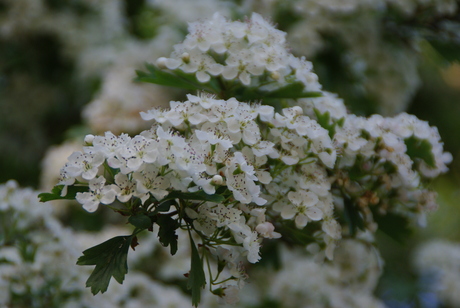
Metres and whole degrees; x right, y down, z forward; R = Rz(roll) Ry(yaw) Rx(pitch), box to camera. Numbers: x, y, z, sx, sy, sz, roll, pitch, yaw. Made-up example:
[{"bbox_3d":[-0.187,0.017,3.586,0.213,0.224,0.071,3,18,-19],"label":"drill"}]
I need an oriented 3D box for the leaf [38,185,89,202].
[{"bbox_3d":[-0.063,0.015,0.950,0.021,0.008,0.013,0,0,0],"label":"leaf"}]

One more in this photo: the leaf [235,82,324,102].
[{"bbox_3d":[0.019,-0.024,0.980,0.035,0.008,0.019,0,0,0],"label":"leaf"}]

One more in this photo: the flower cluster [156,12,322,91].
[{"bbox_3d":[0.004,-0.040,0.985,0.066,0.031,0.050,0,0,0],"label":"flower cluster"}]

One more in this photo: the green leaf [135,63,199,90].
[{"bbox_3d":[-0.024,-0.030,0.980,0.027,0.011,0.017,0,0,0],"label":"green leaf"}]

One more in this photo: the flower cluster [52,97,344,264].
[{"bbox_3d":[-0.012,0.010,0.965,0.109,0.067,0.075,0,0,0],"label":"flower cluster"}]

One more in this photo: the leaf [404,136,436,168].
[{"bbox_3d":[0.077,0.000,1.010,0.014,0.014,0.008,0,0,0],"label":"leaf"}]

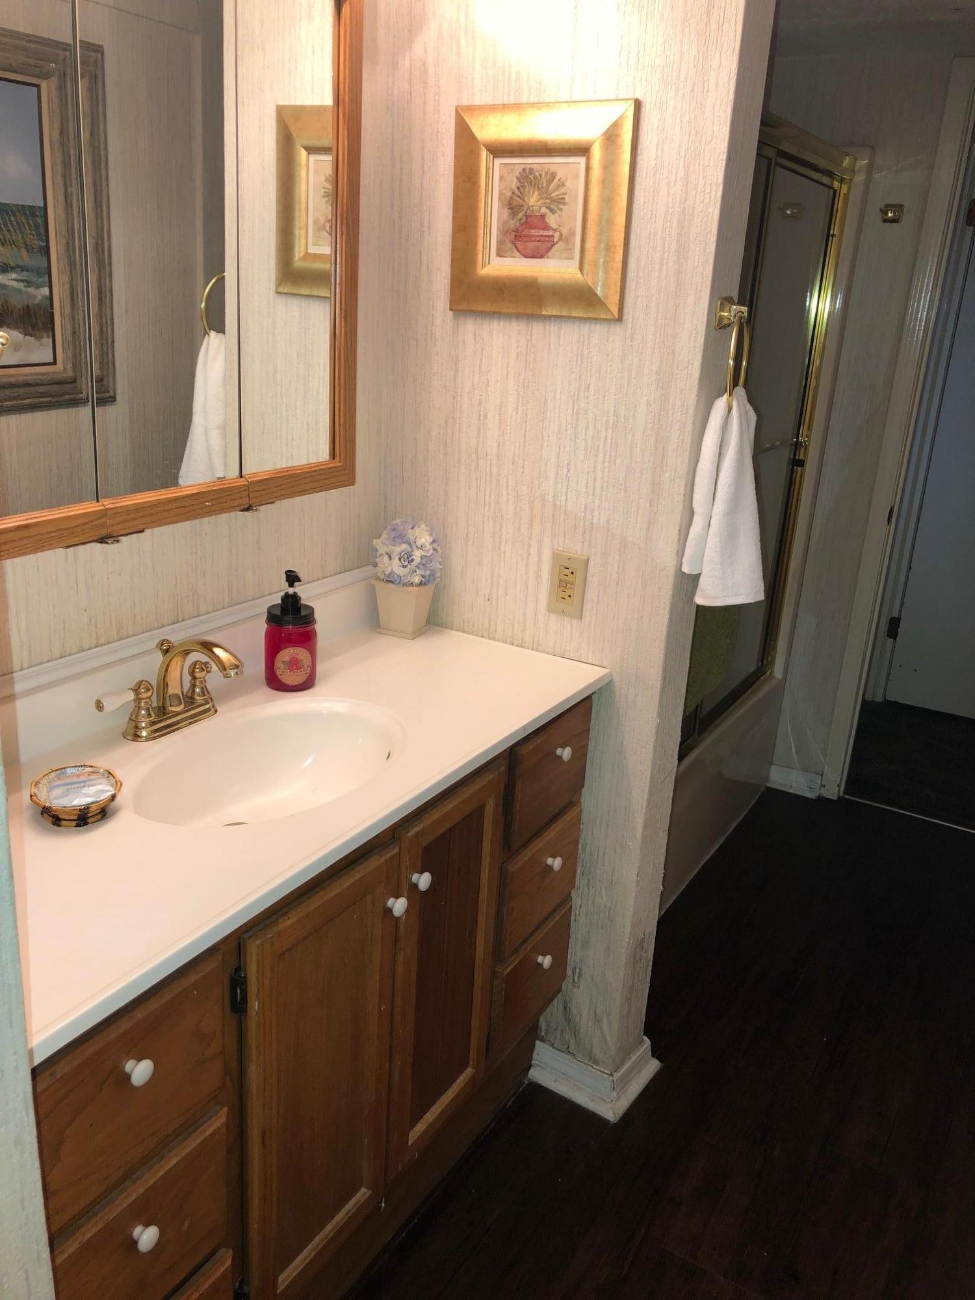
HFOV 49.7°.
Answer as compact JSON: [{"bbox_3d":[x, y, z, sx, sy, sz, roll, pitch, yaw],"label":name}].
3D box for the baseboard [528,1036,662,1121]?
[{"bbox_3d":[0.225,0.854,2.219,0.200,0.090,0.207,14,22,28],"label":"baseboard"}]

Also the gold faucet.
[{"bbox_3d":[-0.426,0.058,1.472,0.174,0.147,0.209,14,22,28],"label":"gold faucet"}]

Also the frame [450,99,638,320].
[{"bbox_3d":[0.079,-0.708,1.701,0.319,0.317,0.022,14,22,28],"label":"frame"}]

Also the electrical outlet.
[{"bbox_3d":[0.142,-0.114,1.857,0.070,0.115,0.009,14,22,28],"label":"electrical outlet"}]

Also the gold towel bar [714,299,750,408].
[{"bbox_3d":[0.394,-0.476,1.693,0.056,0.177,0.138,14,22,28],"label":"gold towel bar"}]

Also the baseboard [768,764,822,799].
[{"bbox_3d":[1.029,0.437,3.533,0.174,0.083,0.020,14,22,28],"label":"baseboard"}]

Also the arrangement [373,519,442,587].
[{"bbox_3d":[-0.149,-0.179,1.946,0.125,0.127,0.125,3,20,-1],"label":"arrangement"}]

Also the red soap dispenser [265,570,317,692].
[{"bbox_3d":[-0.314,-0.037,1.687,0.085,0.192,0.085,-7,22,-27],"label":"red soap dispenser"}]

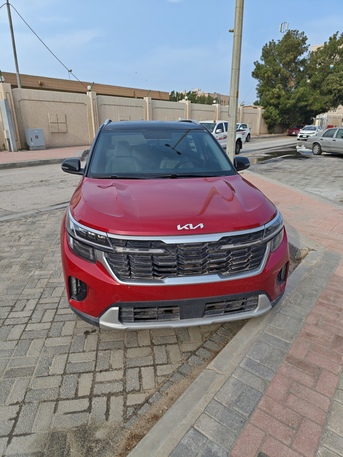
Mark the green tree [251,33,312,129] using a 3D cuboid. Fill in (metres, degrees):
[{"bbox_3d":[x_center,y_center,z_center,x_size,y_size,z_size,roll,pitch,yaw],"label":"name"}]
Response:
[{"bbox_3d":[15.272,-19.679,41.878,7.500,12.700,7.200,6,19,17],"label":"green tree"}]

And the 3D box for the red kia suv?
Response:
[{"bbox_3d":[-0.228,-0.540,3.877,1.840,1.640,4.380,-3,19,-10],"label":"red kia suv"}]

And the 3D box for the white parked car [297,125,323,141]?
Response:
[{"bbox_3d":[14.284,-9.605,30.699,1.800,1.470,4.500,13,22,33],"label":"white parked car"}]

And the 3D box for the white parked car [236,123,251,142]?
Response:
[{"bbox_3d":[5.494,-8.452,27.104,1.860,1.730,4.600,12,22,31],"label":"white parked car"}]

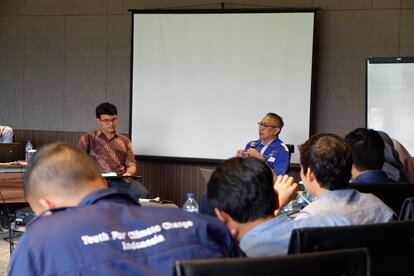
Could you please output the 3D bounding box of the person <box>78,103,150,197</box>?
[{"bbox_3d":[-0.740,0.393,6.693,0.540,1.326,0.820,0,3,-22],"label":"person"}]

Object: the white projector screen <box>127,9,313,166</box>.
[{"bbox_3d":[0.119,-0.544,9.125,2.090,1.619,0.070,2,3,22],"label":"white projector screen"}]

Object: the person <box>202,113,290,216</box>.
[{"bbox_3d":[0.369,0.429,7.099,0.840,1.274,0.540,-1,3,-40],"label":"person"}]

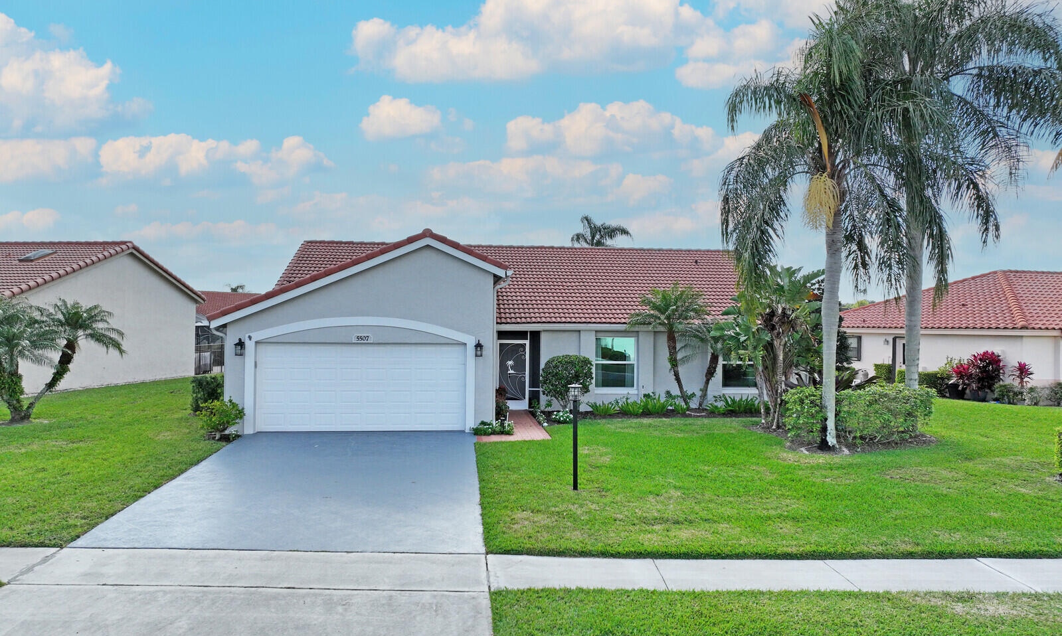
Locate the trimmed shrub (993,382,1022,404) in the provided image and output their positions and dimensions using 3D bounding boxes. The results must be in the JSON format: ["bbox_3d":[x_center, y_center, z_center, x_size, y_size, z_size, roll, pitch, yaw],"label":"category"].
[{"bbox_3d":[16.045,2.544,24.800,0.850,0.740,0.800,0,0,-6],"label":"trimmed shrub"}]

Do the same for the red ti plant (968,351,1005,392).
[{"bbox_3d":[15.856,1.876,25.600,1.120,1.500,1.100,0,0,-6],"label":"red ti plant"}]

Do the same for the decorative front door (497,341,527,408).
[{"bbox_3d":[-0.560,1.734,22.501,0.940,2.070,0.070,1,-1,-6],"label":"decorative front door"}]

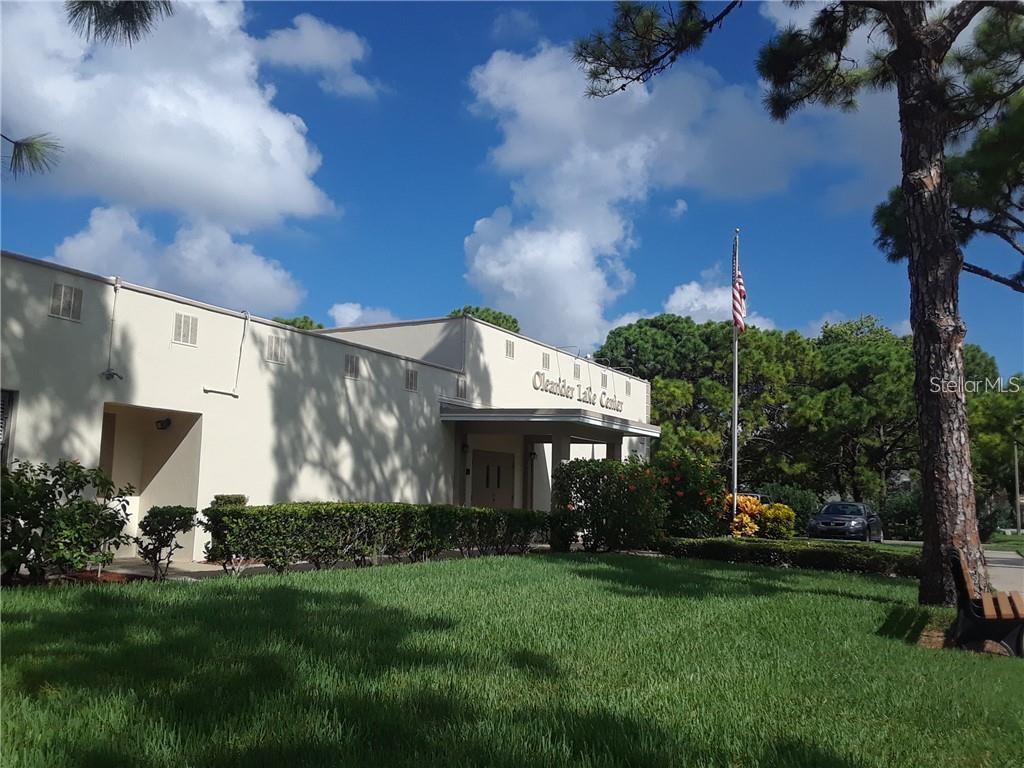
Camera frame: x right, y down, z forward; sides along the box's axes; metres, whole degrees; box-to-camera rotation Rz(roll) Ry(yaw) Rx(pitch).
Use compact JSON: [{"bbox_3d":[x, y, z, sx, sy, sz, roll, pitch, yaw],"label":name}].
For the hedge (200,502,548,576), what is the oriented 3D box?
[{"bbox_3d":[-1.948,2.764,16.439,0.800,1.020,8.877,-3,-8,32],"label":"hedge"}]

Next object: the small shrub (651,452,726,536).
[{"bbox_3d":[4.619,3.073,23.356,2.100,2.550,1.900,1,-7,11],"label":"small shrub"}]

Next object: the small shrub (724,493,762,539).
[{"bbox_3d":[6.283,3.774,24.089,1.050,1.450,1.000,0,-7,15],"label":"small shrub"}]

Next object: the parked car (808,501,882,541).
[{"bbox_3d":[11.434,4.820,30.181,1.850,1.475,4.930,-2,-8,29],"label":"parked car"}]

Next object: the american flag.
[{"bbox_3d":[6.435,-2.786,25.103,0.380,2.720,0.380,0,-7,14],"label":"american flag"}]

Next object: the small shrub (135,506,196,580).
[{"bbox_3d":[-4.846,2.177,12.411,0.780,1.000,0.720,5,-8,-21],"label":"small shrub"}]

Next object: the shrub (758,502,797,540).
[{"bbox_3d":[7.262,3.932,24.277,1.050,1.250,1.000,0,-7,17],"label":"shrub"}]

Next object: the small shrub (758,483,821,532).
[{"bbox_3d":[10.829,4.982,34.632,2.400,2.150,2.000,0,-7,17],"label":"small shrub"}]

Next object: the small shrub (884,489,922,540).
[{"bbox_3d":[16.161,5.386,36.635,1.700,2.200,1.600,-1,-8,24],"label":"small shrub"}]

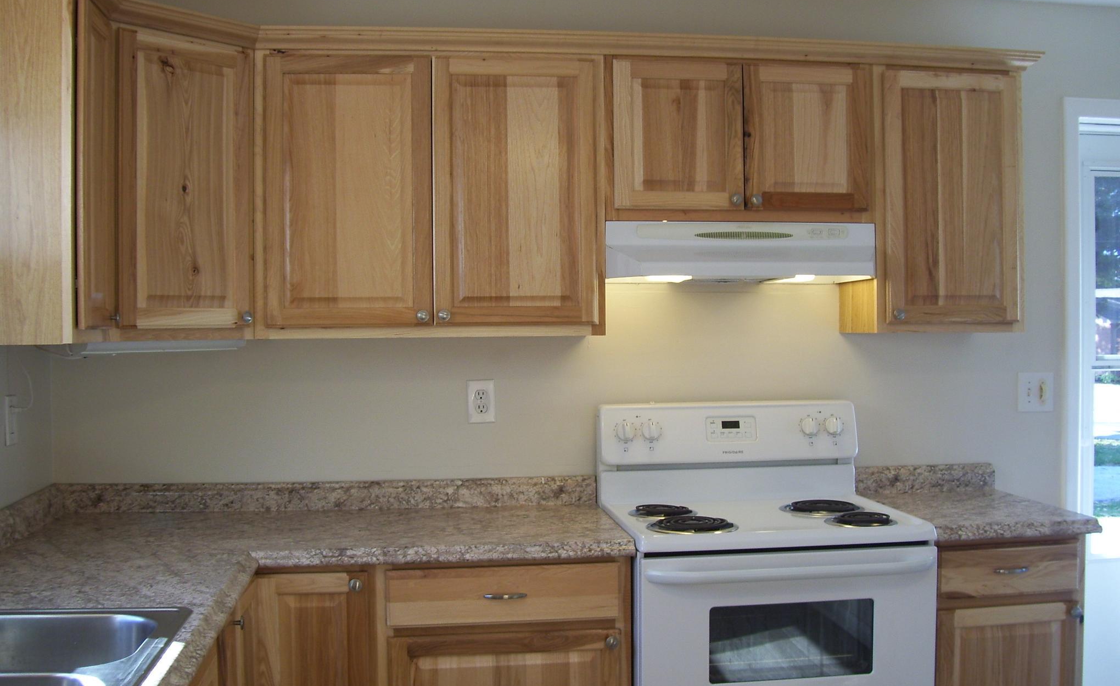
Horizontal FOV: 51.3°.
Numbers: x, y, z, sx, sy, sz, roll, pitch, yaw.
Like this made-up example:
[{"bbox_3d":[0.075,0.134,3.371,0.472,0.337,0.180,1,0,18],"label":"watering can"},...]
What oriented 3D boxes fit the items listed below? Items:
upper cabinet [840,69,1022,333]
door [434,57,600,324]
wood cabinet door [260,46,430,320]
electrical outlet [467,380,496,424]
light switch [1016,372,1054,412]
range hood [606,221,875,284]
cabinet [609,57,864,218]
[{"bbox_3d":[1.062,-0.400,3.365,0.445,0.745,0.318,-1,0,-8],"label":"upper cabinet"},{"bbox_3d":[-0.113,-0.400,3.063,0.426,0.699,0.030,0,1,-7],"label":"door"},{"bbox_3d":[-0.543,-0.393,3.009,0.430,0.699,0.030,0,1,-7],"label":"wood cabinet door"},{"bbox_3d":[-0.226,0.170,3.362,0.078,0.124,0.009,-1,0,-8],"label":"electrical outlet"},{"bbox_3d":[1.462,0.152,3.576,0.123,0.122,0.013,-1,0,-8],"label":"light switch"},{"bbox_3d":[0.489,-0.250,3.230,0.760,0.153,0.445,-1,0,-8],"label":"range hood"},{"bbox_3d":[0.478,-0.550,3.288,0.752,0.447,0.318,-1,0,-8],"label":"cabinet"}]

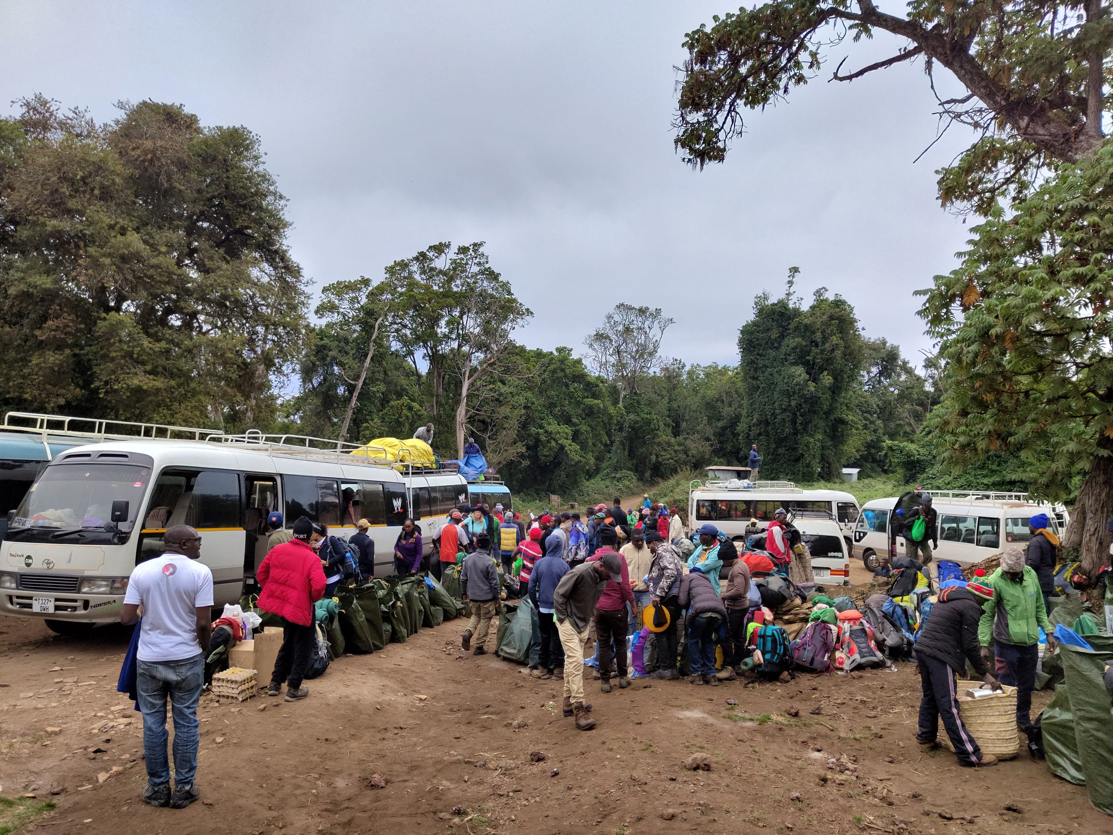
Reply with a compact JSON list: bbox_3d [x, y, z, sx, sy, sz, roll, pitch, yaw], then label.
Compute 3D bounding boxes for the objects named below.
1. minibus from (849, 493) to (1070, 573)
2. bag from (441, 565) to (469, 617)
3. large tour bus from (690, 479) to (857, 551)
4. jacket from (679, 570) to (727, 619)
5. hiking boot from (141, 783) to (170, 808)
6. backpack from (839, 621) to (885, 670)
[{"bbox_3d":[12.820,3.944,25.258,2.060,2.900,6.990,2,-6,-15],"label":"minibus"},{"bbox_3d":[-1.750,3.012,13.333,0.450,0.880,0.400,3,-8,-26],"label":"bag"},{"bbox_3d":[8.996,4.131,31.746,7.000,2.950,2.100,0,-6,6],"label":"large tour bus"},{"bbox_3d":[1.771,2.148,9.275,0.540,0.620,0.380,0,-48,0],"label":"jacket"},{"bbox_3d":[-2.575,2.387,4.944,0.110,0.120,0.290,5,-8,-41],"label":"hiking boot"},{"bbox_3d":[3.941,2.909,9.949,0.460,0.660,0.340,-13,-36,18],"label":"backpack"}]

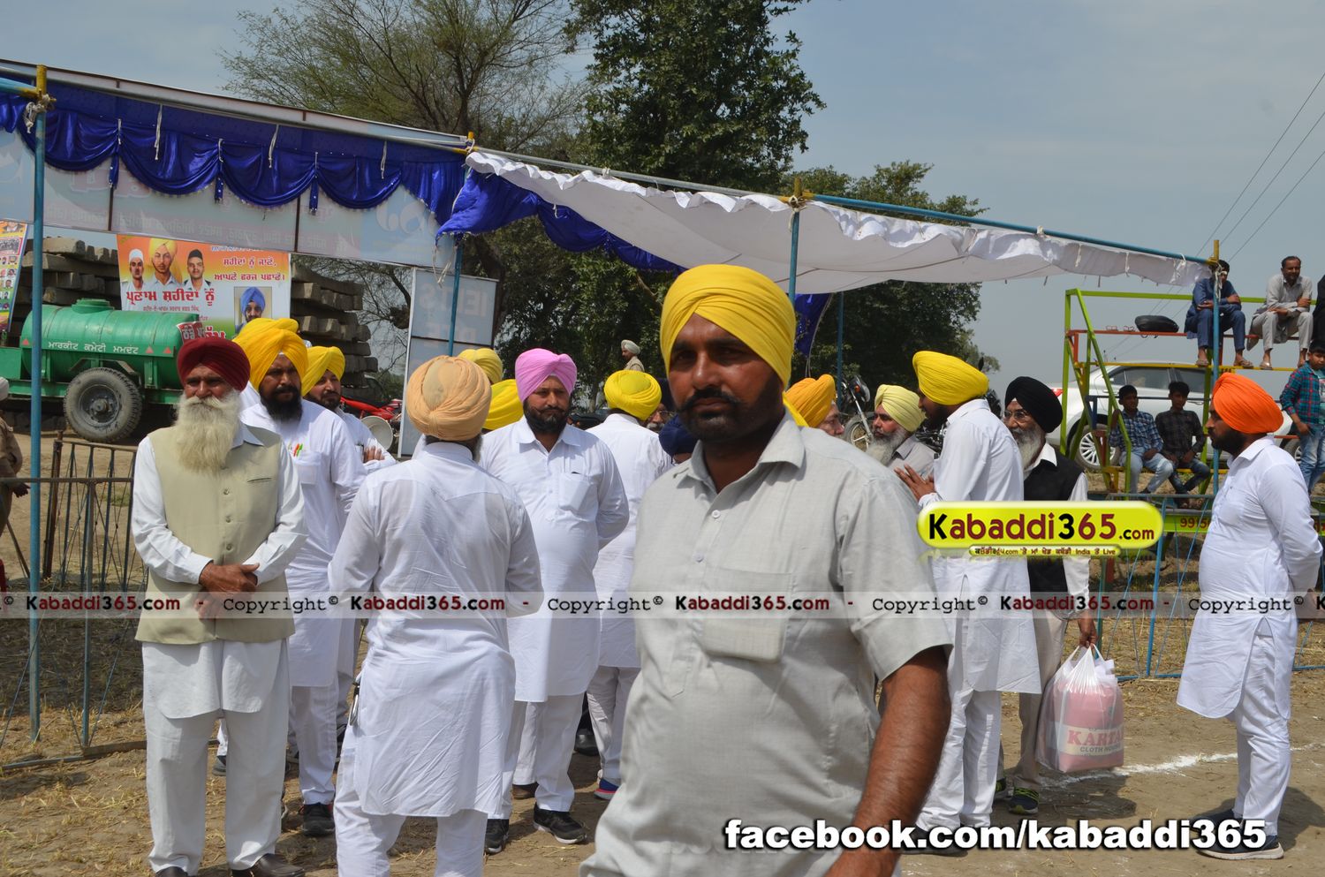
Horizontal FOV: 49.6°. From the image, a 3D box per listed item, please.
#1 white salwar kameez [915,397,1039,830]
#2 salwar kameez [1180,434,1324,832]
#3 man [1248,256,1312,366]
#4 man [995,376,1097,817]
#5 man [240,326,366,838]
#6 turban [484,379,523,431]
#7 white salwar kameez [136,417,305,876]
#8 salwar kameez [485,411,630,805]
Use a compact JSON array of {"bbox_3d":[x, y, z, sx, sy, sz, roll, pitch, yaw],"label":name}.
[{"bbox_3d":[1.141,0.638,5.220,0.440,1.560,0.460,3,2,29],"label":"white salwar kameez"},{"bbox_3d":[2.150,0.720,5.250,0.460,1.440,0.480,1,0,5],"label":"salwar kameez"},{"bbox_3d":[5.990,-1.220,13.900,0.580,1.100,0.720,1,0,-3],"label":"man"},{"bbox_3d":[1.540,0.621,5.800,0.500,1.740,0.360,3,2,41],"label":"man"},{"bbox_3d":[-1.375,0.510,5.250,0.550,1.830,0.380,1,0,-19],"label":"man"},{"bbox_3d":[-0.625,-0.133,5.750,0.260,0.220,0.240,0,2,-45],"label":"turban"},{"bbox_3d":[-1.443,0.692,4.670,0.570,1.500,0.360,1,2,-22],"label":"white salwar kameez"},{"bbox_3d":[-0.390,0.650,5.200,0.550,1.440,0.360,1,0,-10],"label":"salwar kameez"}]

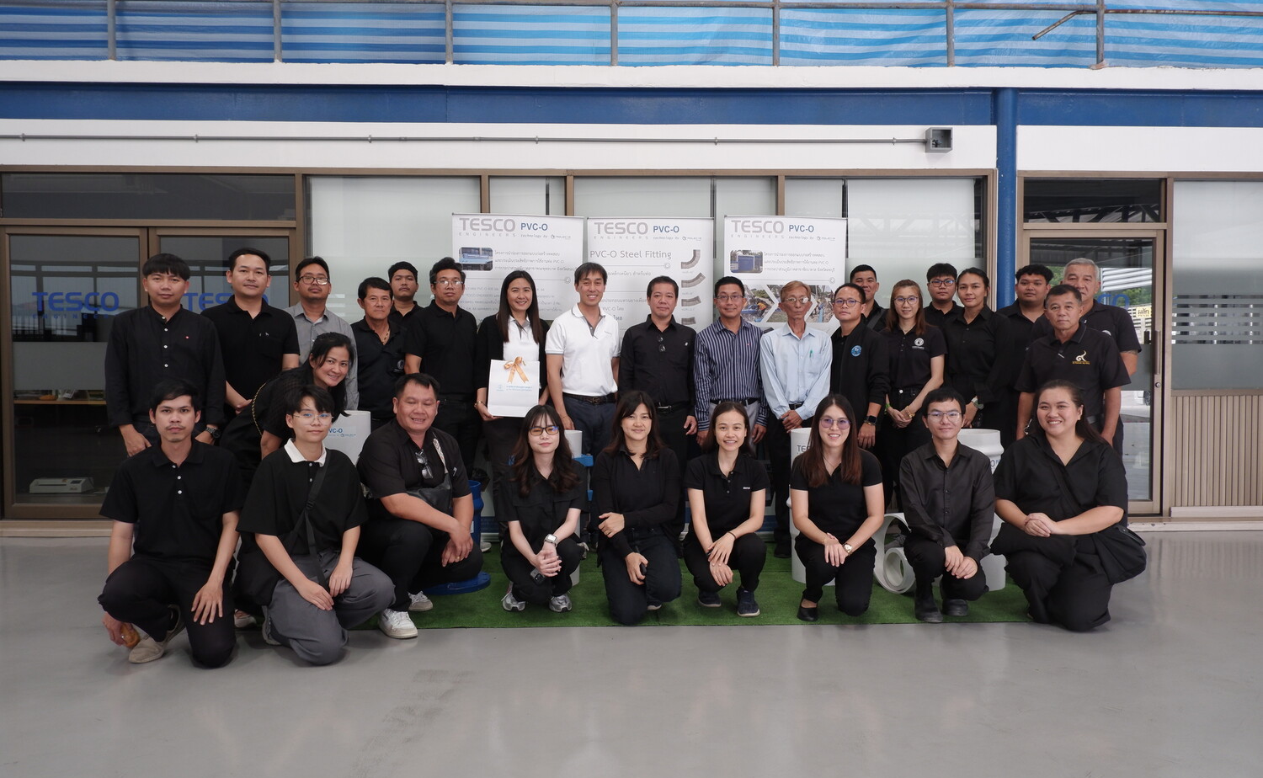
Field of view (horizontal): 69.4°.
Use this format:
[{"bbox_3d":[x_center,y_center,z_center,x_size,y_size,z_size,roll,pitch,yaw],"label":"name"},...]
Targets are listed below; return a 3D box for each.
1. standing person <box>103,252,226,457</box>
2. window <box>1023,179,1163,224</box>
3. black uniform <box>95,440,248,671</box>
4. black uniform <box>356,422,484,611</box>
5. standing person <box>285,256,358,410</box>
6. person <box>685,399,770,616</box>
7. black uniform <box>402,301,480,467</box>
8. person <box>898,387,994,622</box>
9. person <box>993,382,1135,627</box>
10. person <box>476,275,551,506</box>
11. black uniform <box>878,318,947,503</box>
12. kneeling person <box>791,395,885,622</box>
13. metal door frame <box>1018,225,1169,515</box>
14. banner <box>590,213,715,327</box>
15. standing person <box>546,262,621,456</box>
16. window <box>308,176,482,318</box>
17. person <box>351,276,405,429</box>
[{"bbox_3d":[-2.300,0.177,4.500,0.570,1.695,0.320,-1,1,-23],"label":"standing person"},{"bbox_3d":[3.096,-1.264,6.121,0.950,0.313,0.060,0,1,-2],"label":"window"},{"bbox_3d":[-1.805,0.615,3.600,0.540,0.810,0.580,0,1,-14],"label":"black uniform"},{"bbox_3d":[-0.972,0.557,4.150,0.550,0.810,0.600,-1,2,-27],"label":"black uniform"},{"bbox_3d":[-1.770,0.117,5.154,0.460,1.735,0.300,0,1,-12],"label":"standing person"},{"bbox_3d":[0.442,0.528,4.280,0.430,0.950,0.620,0,1,3],"label":"person"},{"bbox_3d":[-1.145,0.203,5.470,0.470,1.472,0.290,0,1,-7],"label":"black uniform"},{"bbox_3d":[1.471,0.508,4.310,0.460,1.036,0.570,0,1,11],"label":"person"},{"bbox_3d":[1.952,0.483,4.163,0.640,1.050,0.680,0,1,13],"label":"person"},{"bbox_3d":[-0.675,0.155,5.225,0.450,1.655,0.360,0,1,-4],"label":"person"},{"bbox_3d":[1.683,0.276,5.470,0.420,1.346,0.280,1,1,24],"label":"black uniform"},{"bbox_3d":[0.965,0.527,4.320,0.450,0.998,0.600,0,1,9],"label":"kneeling person"},{"bbox_3d":[3.164,-0.121,6.250,1.030,1.970,0.120,0,1,-2],"label":"metal door frame"},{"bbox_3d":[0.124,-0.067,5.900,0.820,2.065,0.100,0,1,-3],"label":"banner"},{"bbox_3d":[-0.281,0.127,5.360,0.480,1.750,0.310,0,1,-14],"label":"standing person"},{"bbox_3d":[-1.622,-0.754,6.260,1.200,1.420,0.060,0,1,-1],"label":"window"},{"bbox_3d":[-1.386,0.187,5.036,0.470,1.600,0.300,0,1,-14],"label":"person"}]

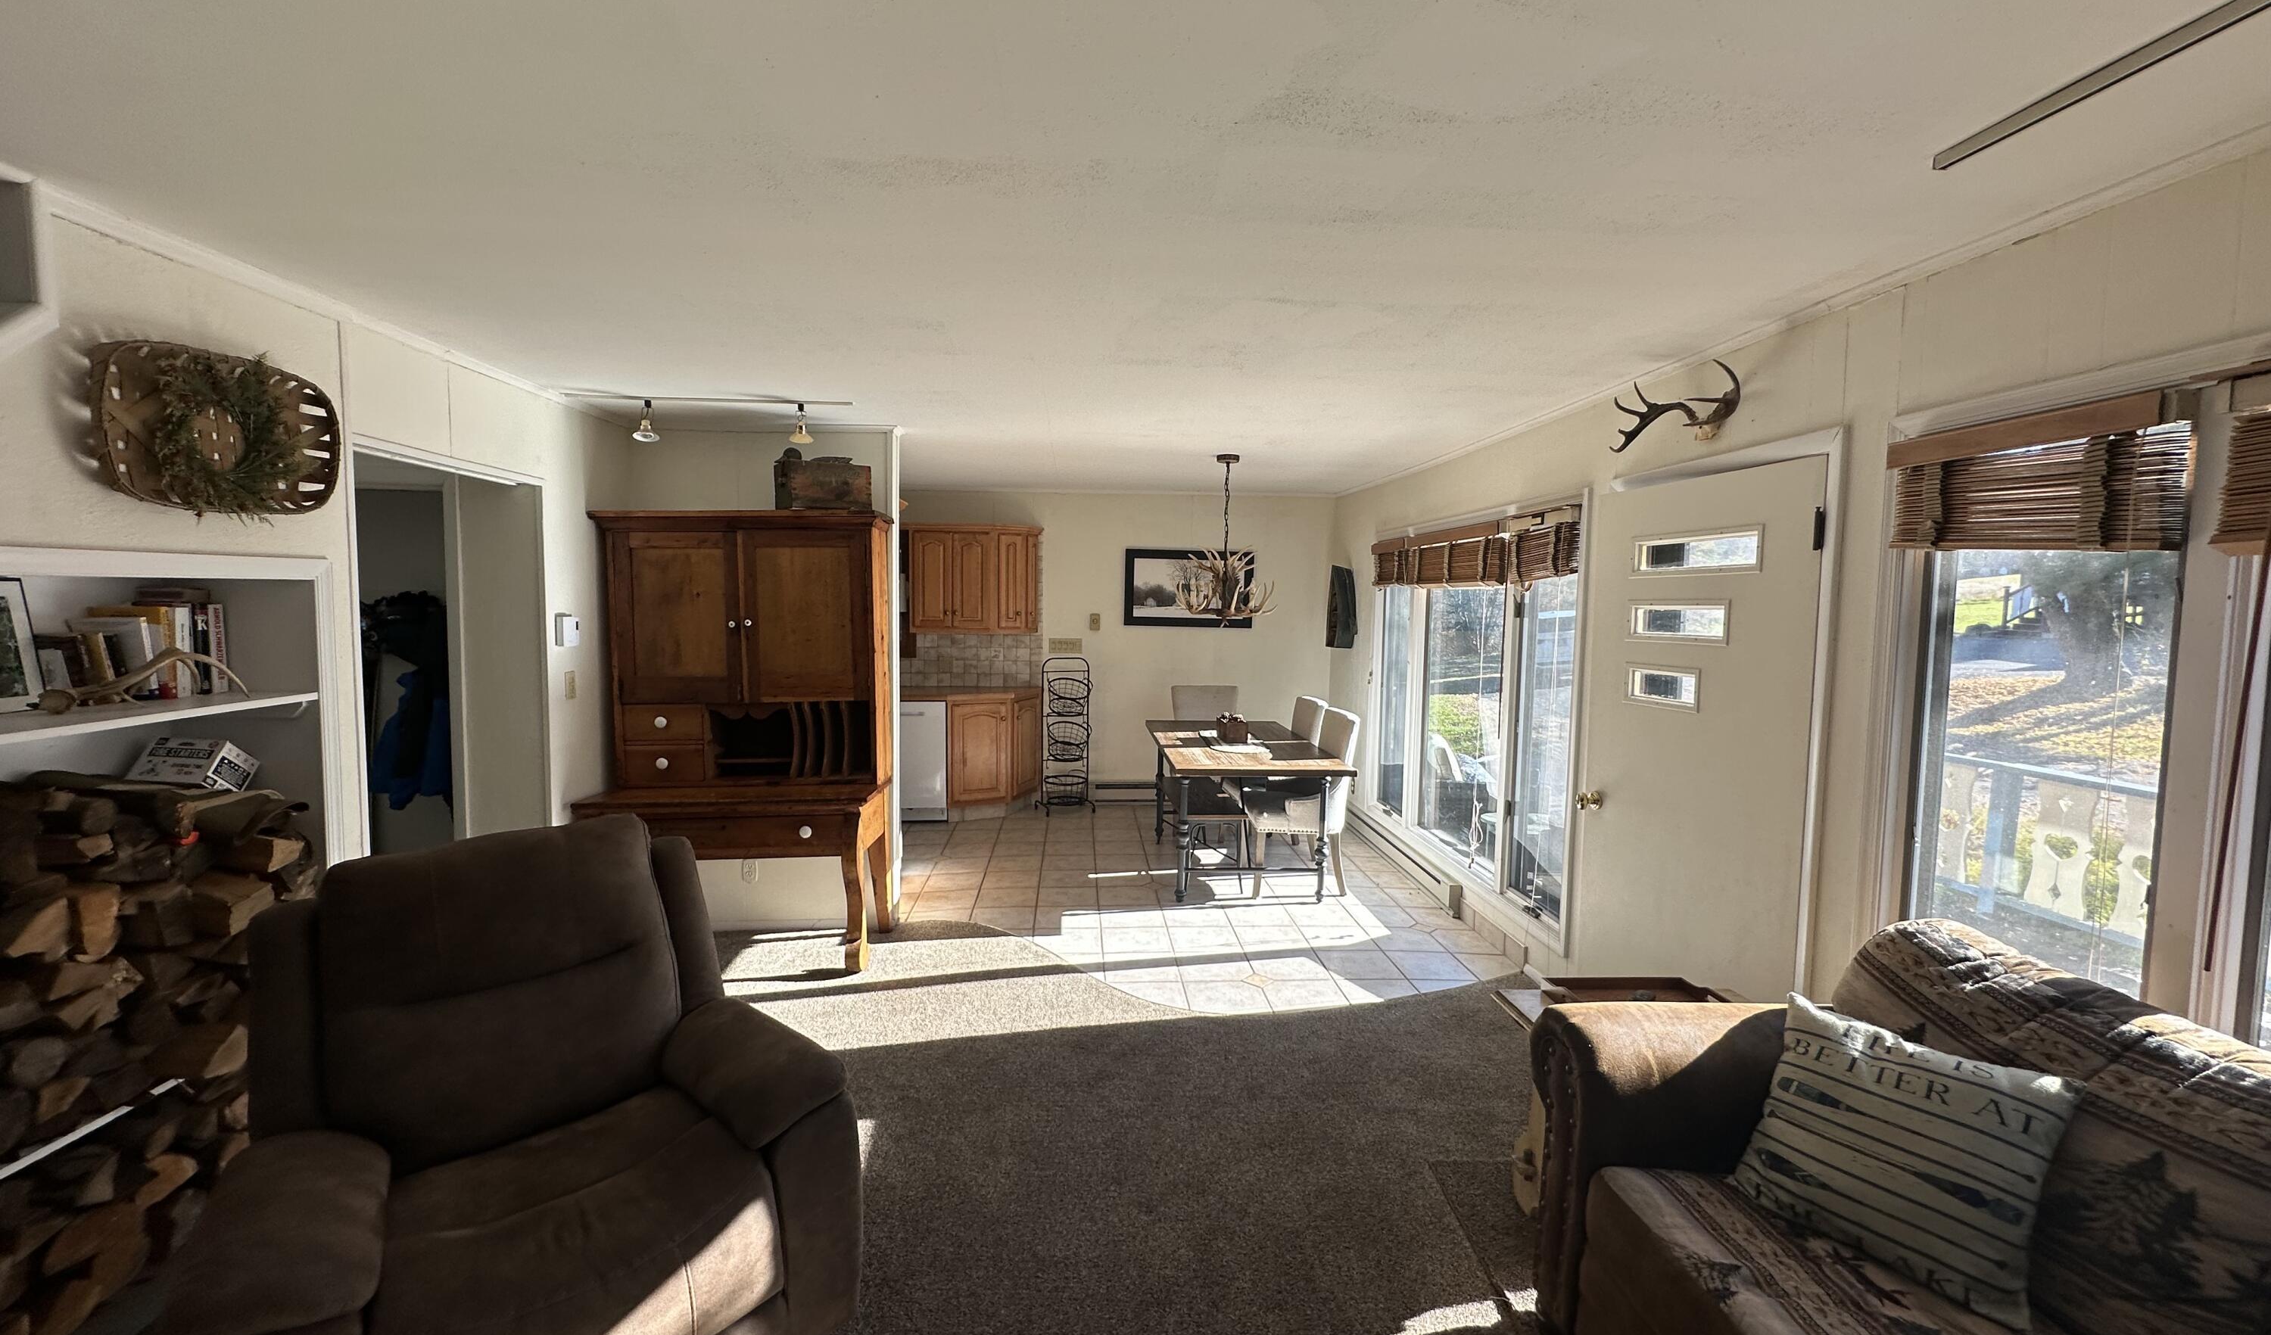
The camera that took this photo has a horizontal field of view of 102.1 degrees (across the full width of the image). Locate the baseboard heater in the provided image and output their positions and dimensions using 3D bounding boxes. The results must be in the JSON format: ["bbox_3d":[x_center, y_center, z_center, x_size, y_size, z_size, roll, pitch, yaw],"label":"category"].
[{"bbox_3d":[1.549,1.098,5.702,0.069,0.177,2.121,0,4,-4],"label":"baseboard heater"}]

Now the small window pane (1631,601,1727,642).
[{"bbox_3d":[1.768,-0.148,2.992,0.035,0.112,0.424,0,4,-8],"label":"small window pane"}]

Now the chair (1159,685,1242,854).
[{"bbox_3d":[0.494,0.648,6.440,0.500,0.980,0.620,0,4,-4],"label":"chair"}]

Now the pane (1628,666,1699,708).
[{"bbox_3d":[1.718,0.063,2.994,0.045,0.129,0.318,0,4,-10],"label":"pane"}]

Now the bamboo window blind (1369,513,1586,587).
[{"bbox_3d":[1.663,-0.580,4.894,0.085,0.280,2.440,0,4,-4],"label":"bamboo window blind"}]

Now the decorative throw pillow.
[{"bbox_3d":[1.435,0.886,1.734,0.140,0.410,0.435,39,-18,-33],"label":"decorative throw pillow"}]

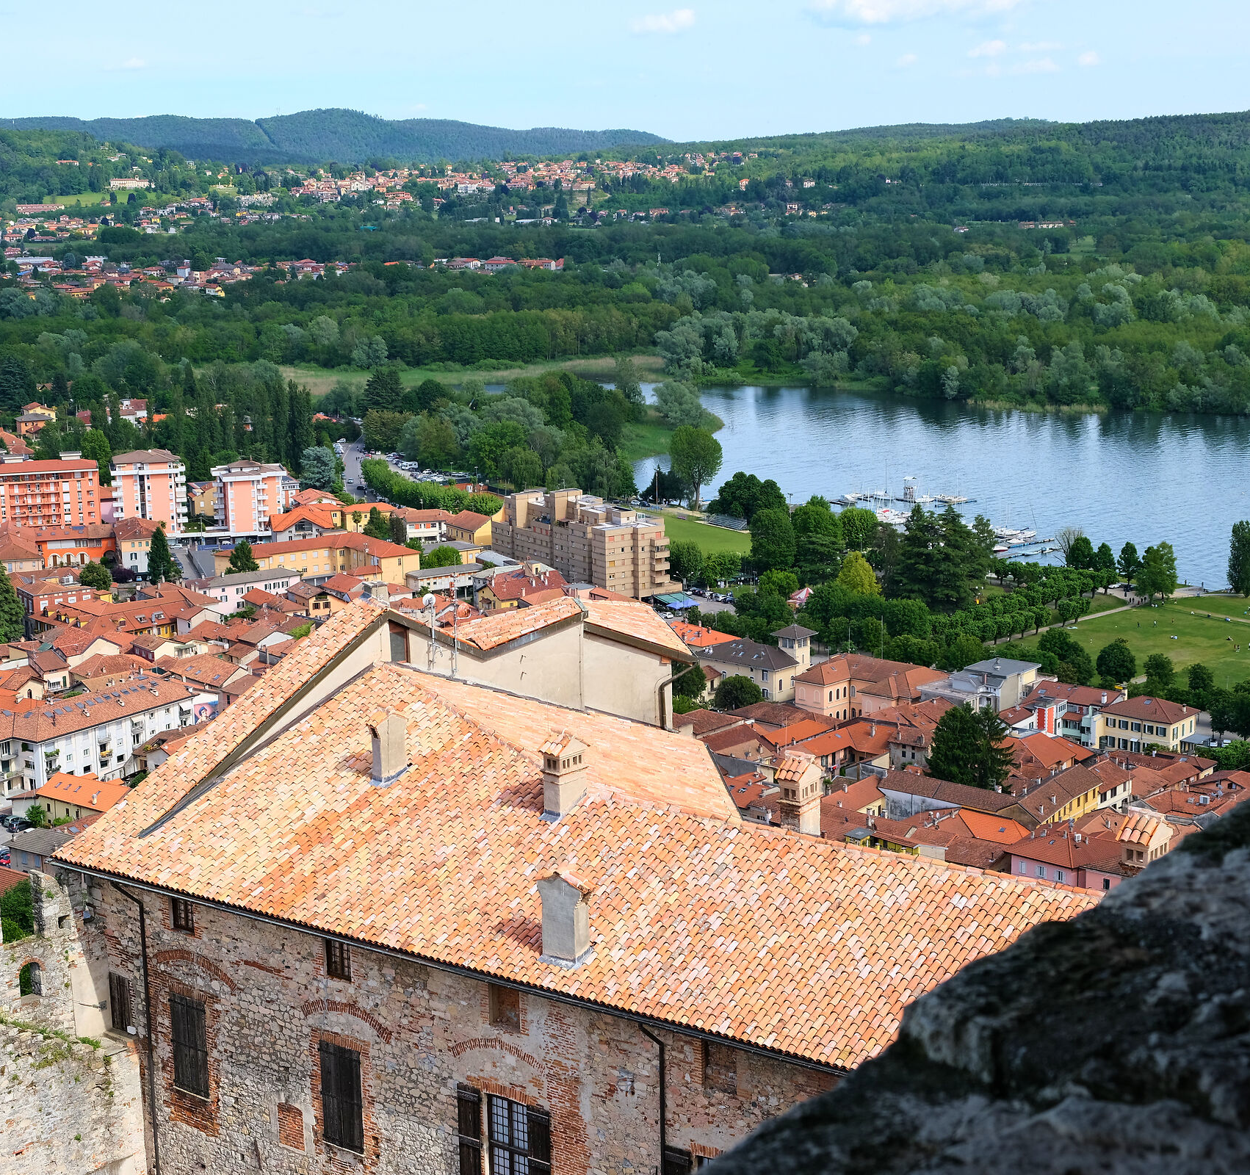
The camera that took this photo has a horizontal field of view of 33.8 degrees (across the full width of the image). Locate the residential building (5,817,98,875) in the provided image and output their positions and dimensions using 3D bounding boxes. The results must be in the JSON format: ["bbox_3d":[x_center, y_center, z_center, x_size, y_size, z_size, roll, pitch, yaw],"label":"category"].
[{"bbox_3d":[-81.994,39.135,297.613,13.000,8.500,8.500,6,14,30],"label":"residential building"}]

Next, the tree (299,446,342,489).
[{"bbox_3d":[-101.310,-39.430,677.660,12.300,15.000,12.300,-1,12,0],"label":"tree"}]

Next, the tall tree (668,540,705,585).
[{"bbox_3d":[15.250,-5.640,507.610,10.300,12.200,10.300,-1,12,0],"label":"tall tree"}]

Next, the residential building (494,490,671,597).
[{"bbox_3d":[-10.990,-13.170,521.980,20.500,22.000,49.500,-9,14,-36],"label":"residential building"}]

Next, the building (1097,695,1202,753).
[{"bbox_3d":[99.686,25.081,390.201,15.000,9.000,12.400,10,16,42],"label":"building"}]

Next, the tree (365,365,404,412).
[{"bbox_3d":[-106.339,-85.769,906.386,16.500,21.000,16.500,-2,11,-6],"label":"tree"}]

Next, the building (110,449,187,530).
[{"bbox_3d":[-138.160,-26.410,593.820,20.500,25.000,16.000,-5,12,-20],"label":"building"}]

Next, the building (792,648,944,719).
[{"bbox_3d":[44.483,19.775,372.666,24.000,12.200,16.300,9,15,42],"label":"building"}]

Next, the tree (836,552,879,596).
[{"bbox_3d":[58.638,-2.687,517.630,10.800,13.300,10.500,0,12,6],"label":"tree"}]

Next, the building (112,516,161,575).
[{"bbox_3d":[-128.604,-11.294,544.661,12.200,12.800,18.000,-5,12,-18],"label":"building"}]

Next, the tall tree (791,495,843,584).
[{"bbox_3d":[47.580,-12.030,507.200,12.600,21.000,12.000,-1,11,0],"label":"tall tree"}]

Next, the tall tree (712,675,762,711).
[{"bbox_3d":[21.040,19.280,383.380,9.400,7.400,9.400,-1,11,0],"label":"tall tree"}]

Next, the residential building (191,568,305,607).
[{"bbox_3d":[-88.180,1.790,474.640,26.000,9.600,9.500,-10,14,-39],"label":"residential building"}]

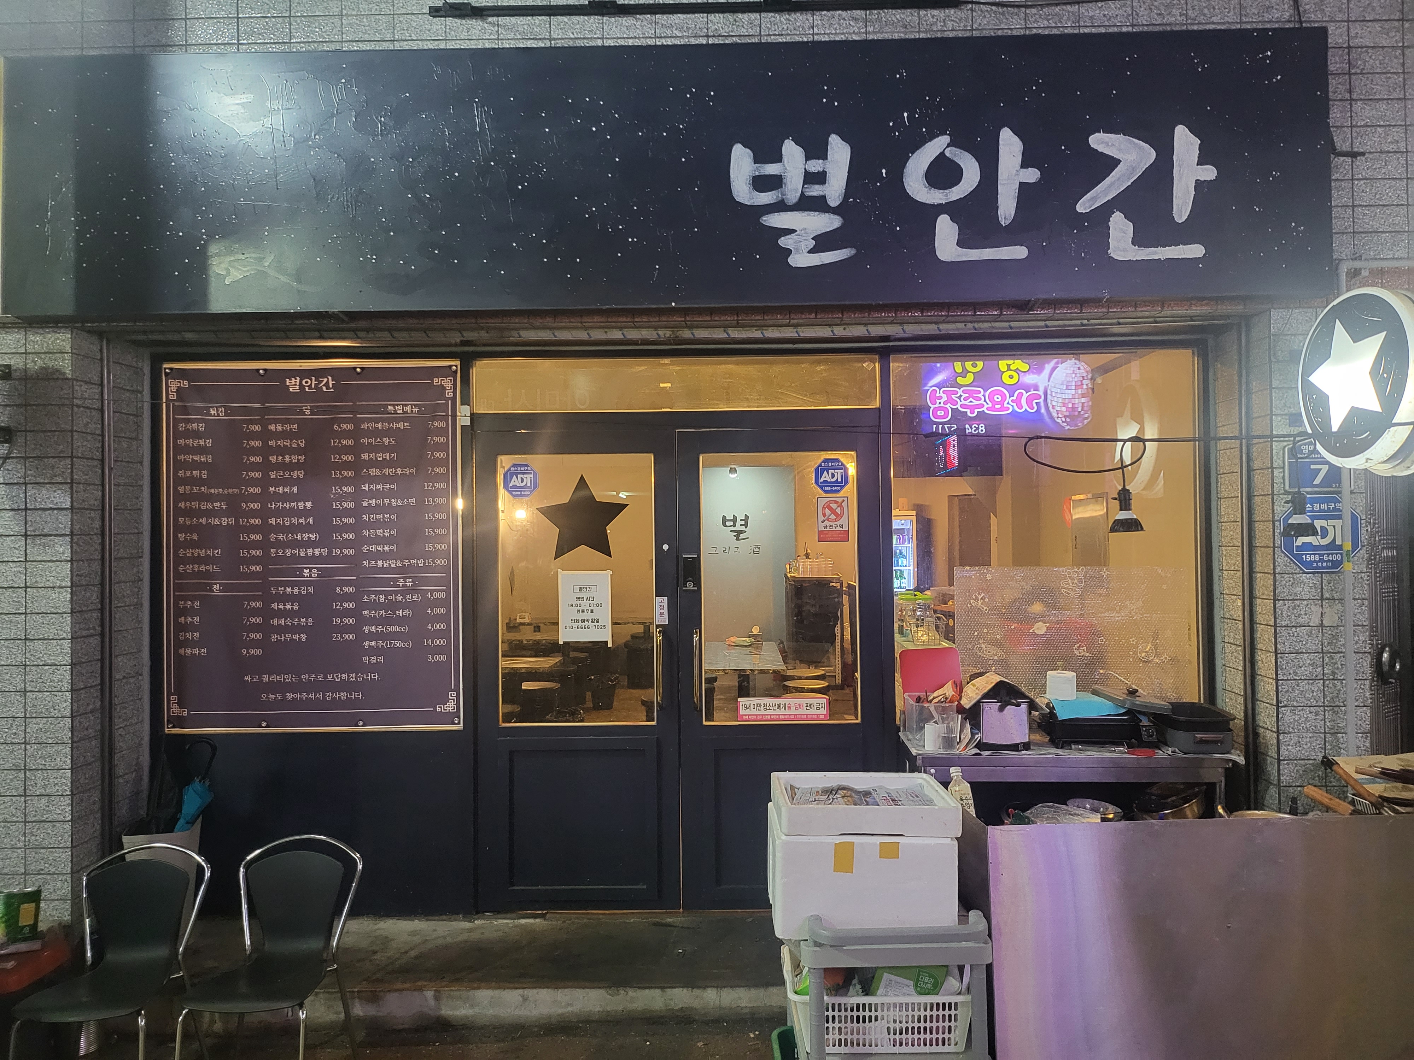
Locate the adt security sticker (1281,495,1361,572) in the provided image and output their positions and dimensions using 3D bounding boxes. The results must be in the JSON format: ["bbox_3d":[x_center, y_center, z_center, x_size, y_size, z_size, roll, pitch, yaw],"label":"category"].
[{"bbox_3d":[2.277,0.011,3.648,0.296,0.291,0.020,-1,-1,1],"label":"adt security sticker"}]

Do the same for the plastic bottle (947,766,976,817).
[{"bbox_3d":[0.727,0.781,2.800,0.065,0.215,0.065,-9,-1,0],"label":"plastic bottle"}]

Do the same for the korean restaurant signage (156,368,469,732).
[{"bbox_3d":[-1.669,0.068,4.167,1.266,1.567,0.030,-1,-1,1],"label":"korean restaurant signage"}]

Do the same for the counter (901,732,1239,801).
[{"bbox_3d":[1.365,1.223,3.869,1.144,0.768,0.500,-1,-1,1],"label":"counter"}]

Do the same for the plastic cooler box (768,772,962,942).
[{"bbox_3d":[0.394,0.835,2.540,0.450,0.318,0.325,-1,-1,0],"label":"plastic cooler box"}]

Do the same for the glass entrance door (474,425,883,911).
[{"bbox_3d":[-0.122,0.589,4.216,1.742,2.068,0.060,-1,-1,1],"label":"glass entrance door"}]

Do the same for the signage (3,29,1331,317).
[{"bbox_3d":[-0.177,-1.303,3.657,4.866,0.973,0.130,-1,-1,1],"label":"signage"}]

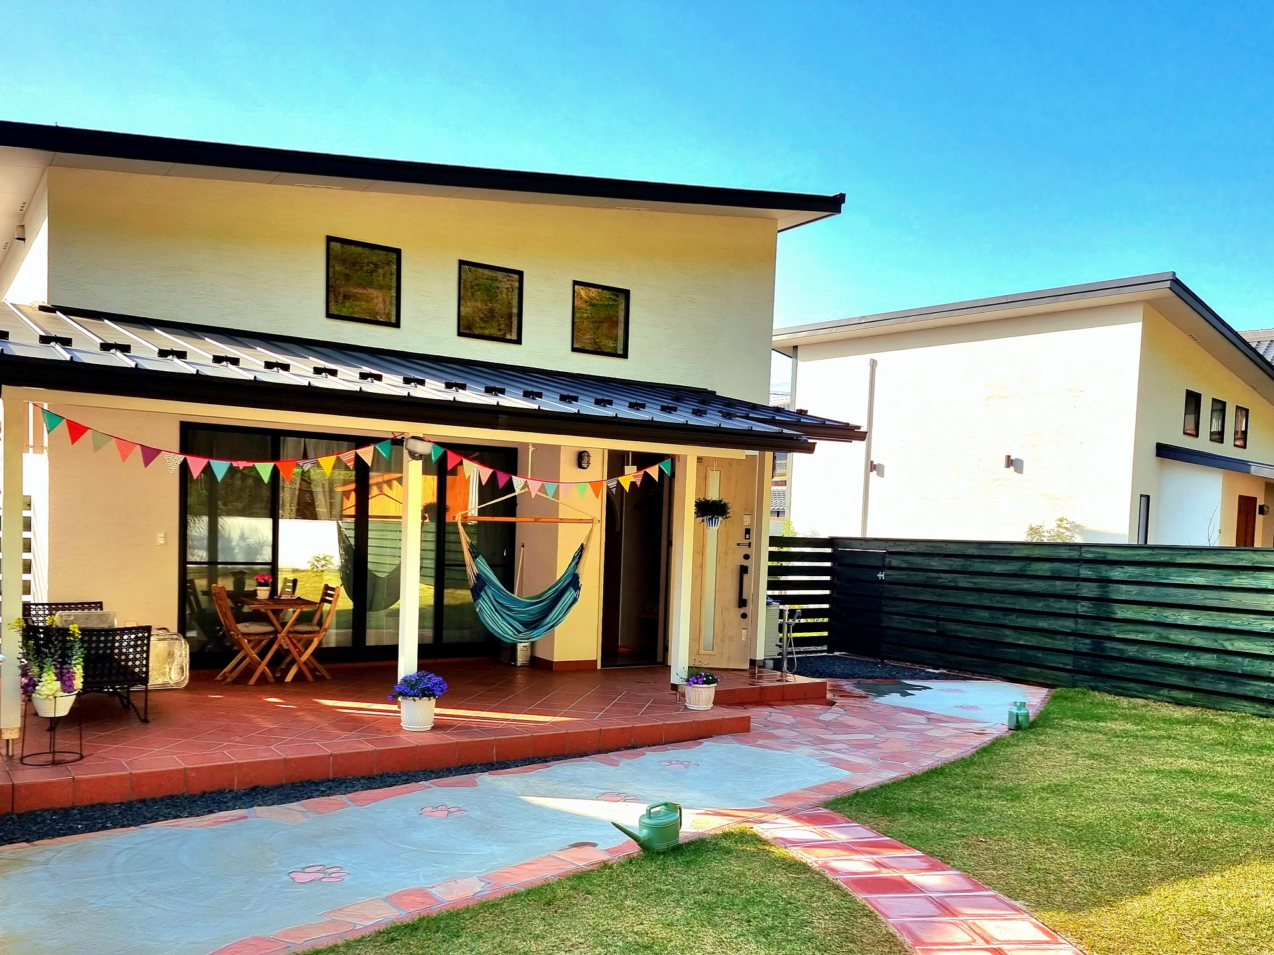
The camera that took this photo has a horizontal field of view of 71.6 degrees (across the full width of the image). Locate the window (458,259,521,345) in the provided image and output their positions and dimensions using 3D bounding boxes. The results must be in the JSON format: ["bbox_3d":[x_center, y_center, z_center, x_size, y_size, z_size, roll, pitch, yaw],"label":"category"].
[{"bbox_3d":[-1.704,-2.028,10.301,0.786,0.884,0.090,4,-4,-29],"label":"window"}]

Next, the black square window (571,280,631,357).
[{"bbox_3d":[-0.450,-1.952,10.992,0.790,0.883,0.090,4,-4,-29],"label":"black square window"}]

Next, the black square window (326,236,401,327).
[{"bbox_3d":[-2.965,-2.112,9.606,0.789,0.884,0.090,4,-4,-29],"label":"black square window"}]

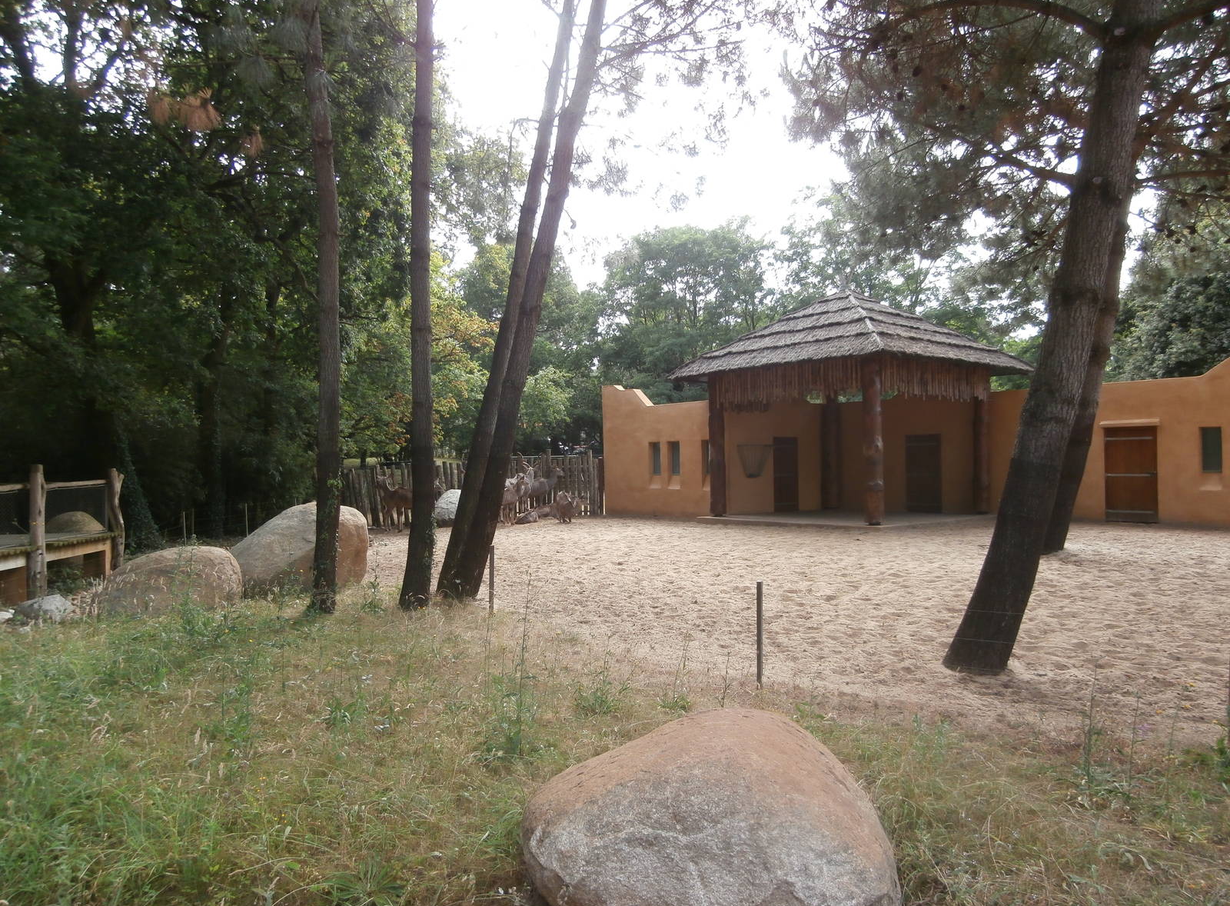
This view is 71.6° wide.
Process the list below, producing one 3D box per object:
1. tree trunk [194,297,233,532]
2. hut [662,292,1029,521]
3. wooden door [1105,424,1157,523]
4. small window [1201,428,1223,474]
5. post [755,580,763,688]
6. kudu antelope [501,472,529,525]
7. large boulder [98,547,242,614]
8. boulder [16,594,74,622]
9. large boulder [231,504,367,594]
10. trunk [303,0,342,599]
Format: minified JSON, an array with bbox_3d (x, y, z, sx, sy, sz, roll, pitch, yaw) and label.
[{"bbox_3d":[-9.030,-0.860,19.200,0.750,5.550,0.650,0,-1,-25],"label":"tree trunk"},{"bbox_3d":[6.210,-1.300,22.750,6.700,6.050,6.700,0,-1,-39],"label":"hut"},{"bbox_3d":[11.783,0.500,19.459,0.100,2.160,1.100,0,-1,-39],"label":"wooden door"},{"bbox_3d":[12.789,-0.060,18.272,0.120,0.980,0.420,0,-1,-39],"label":"small window"},{"bbox_3d":[0.960,1.205,5.690,0.050,0.720,0.050,-1,-1,9],"label":"post"},{"bbox_3d":[-2.650,1.180,22.200,0.600,1.340,1.300,-1,-1,27],"label":"kudu antelope"},{"bbox_3d":[-4.880,1.360,9.330,1.620,0.700,1.100,0,-1,-27],"label":"large boulder"},{"bbox_3d":[-5.880,1.570,8.800,0.630,0.290,0.480,0,-1,-34],"label":"boulder"},{"bbox_3d":[-4.100,1.170,10.850,1.800,1.080,1.350,-1,-1,-19],"label":"large boulder"},{"bbox_3d":[-3.100,-1.540,9.060,0.380,6.400,0.330,-1,-1,-18],"label":"trunk"}]

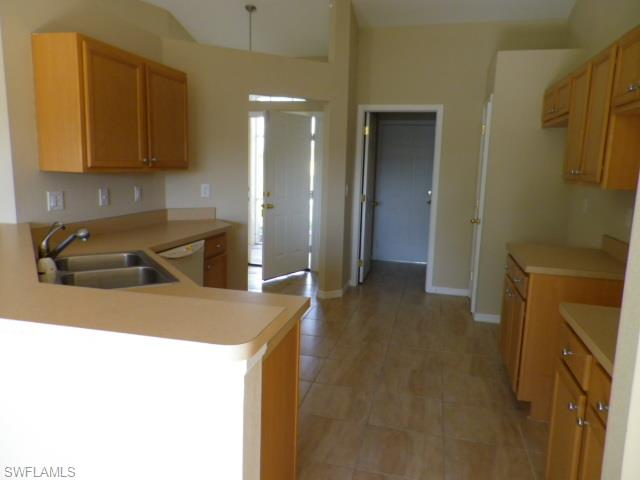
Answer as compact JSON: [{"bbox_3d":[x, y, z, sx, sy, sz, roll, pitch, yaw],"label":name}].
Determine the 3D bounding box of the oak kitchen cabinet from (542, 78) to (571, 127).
[{"bbox_3d":[1.987,-1.065,3.584,0.320,0.310,0.840,4,9,13],"label":"oak kitchen cabinet"}]

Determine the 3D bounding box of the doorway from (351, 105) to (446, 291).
[{"bbox_3d":[0.893,-0.472,5.427,0.950,2.120,0.140,4,9,14],"label":"doorway"}]

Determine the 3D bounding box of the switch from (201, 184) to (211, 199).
[{"bbox_3d":[-1.057,-0.448,4.268,0.075,0.120,0.012,-4,10,-31],"label":"switch"}]

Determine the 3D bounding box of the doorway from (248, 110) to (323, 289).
[{"bbox_3d":[-0.499,-0.653,6.306,1.050,2.130,0.170,4,9,14],"label":"doorway"}]

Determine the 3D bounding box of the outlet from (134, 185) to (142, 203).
[{"bbox_3d":[-1.452,-0.368,3.698,0.012,0.117,0.075,4,9,13],"label":"outlet"}]

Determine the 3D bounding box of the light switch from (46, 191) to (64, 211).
[{"bbox_3d":[-1.653,-0.243,2.891,0.012,0.117,0.117,4,9,13],"label":"light switch"}]

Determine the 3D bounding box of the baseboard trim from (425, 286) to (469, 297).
[{"bbox_3d":[1.494,0.597,5.337,0.430,0.080,0.015,4,9,13],"label":"baseboard trim"}]

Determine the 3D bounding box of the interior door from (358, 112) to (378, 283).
[{"bbox_3d":[0.641,-0.523,5.984,0.040,2.030,0.810,4,9,13],"label":"interior door"}]

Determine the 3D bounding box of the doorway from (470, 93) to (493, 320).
[{"bbox_3d":[1.654,-0.323,4.652,0.130,2.100,0.750,4,9,14],"label":"doorway"}]

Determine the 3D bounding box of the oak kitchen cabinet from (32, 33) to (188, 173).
[{"bbox_3d":[-1.356,-0.869,3.216,0.320,0.765,1.170,4,9,14],"label":"oak kitchen cabinet"}]

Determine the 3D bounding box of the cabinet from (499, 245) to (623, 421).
[{"bbox_3d":[1.510,0.556,2.872,0.635,0.914,0.780,4,9,14],"label":"cabinet"}]

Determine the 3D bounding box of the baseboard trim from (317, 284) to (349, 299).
[{"bbox_3d":[0.126,0.594,5.103,0.300,0.088,0.016,-3,10,-26],"label":"baseboard trim"}]

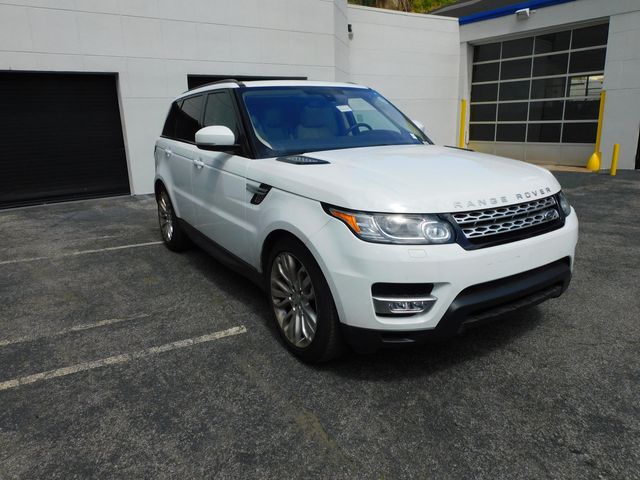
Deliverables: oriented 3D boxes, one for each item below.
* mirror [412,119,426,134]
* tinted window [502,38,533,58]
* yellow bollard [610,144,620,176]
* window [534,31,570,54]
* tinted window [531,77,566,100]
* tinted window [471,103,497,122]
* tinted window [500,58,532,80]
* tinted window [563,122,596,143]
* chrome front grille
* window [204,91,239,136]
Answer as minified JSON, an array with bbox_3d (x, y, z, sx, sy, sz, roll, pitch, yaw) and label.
[{"bbox_3d":[0.895,-1.038,4.245,0.260,0.180,0.150,-10,17,-31],"label":"mirror"},{"bbox_3d":[5.774,-5.595,12.971,0.050,0.517,1.011,-11,18,-31],"label":"tinted window"},{"bbox_3d":[6.748,-1.818,10.122,0.125,0.681,0.125,-11,18,-31],"label":"yellow bollard"},{"bbox_3d":[6.407,-5.444,12.235,0.050,0.545,0.920,-14,19,-39],"label":"window"},{"bbox_3d":[7.307,-4.867,14.240,0.050,0.612,1.083,-13,19,-34],"label":"tinted window"},{"bbox_3d":[5.255,-4.073,14.287,0.050,0.544,1.016,-11,18,-31],"label":"tinted window"},{"bbox_3d":[5.796,-5.027,13.115,0.050,0.535,1.001,-11,18,-31],"label":"tinted window"},{"bbox_3d":[8.038,-3.307,13.690,0.050,0.612,1.083,-13,19,-34],"label":"tinted window"},{"bbox_3d":[1.046,-0.127,2.358,0.870,0.135,0.130,-10,17,-31],"label":"chrome front grille"},{"bbox_3d":[-0.749,-0.916,3.435,0.070,0.430,0.820,10,6,-34],"label":"window"}]

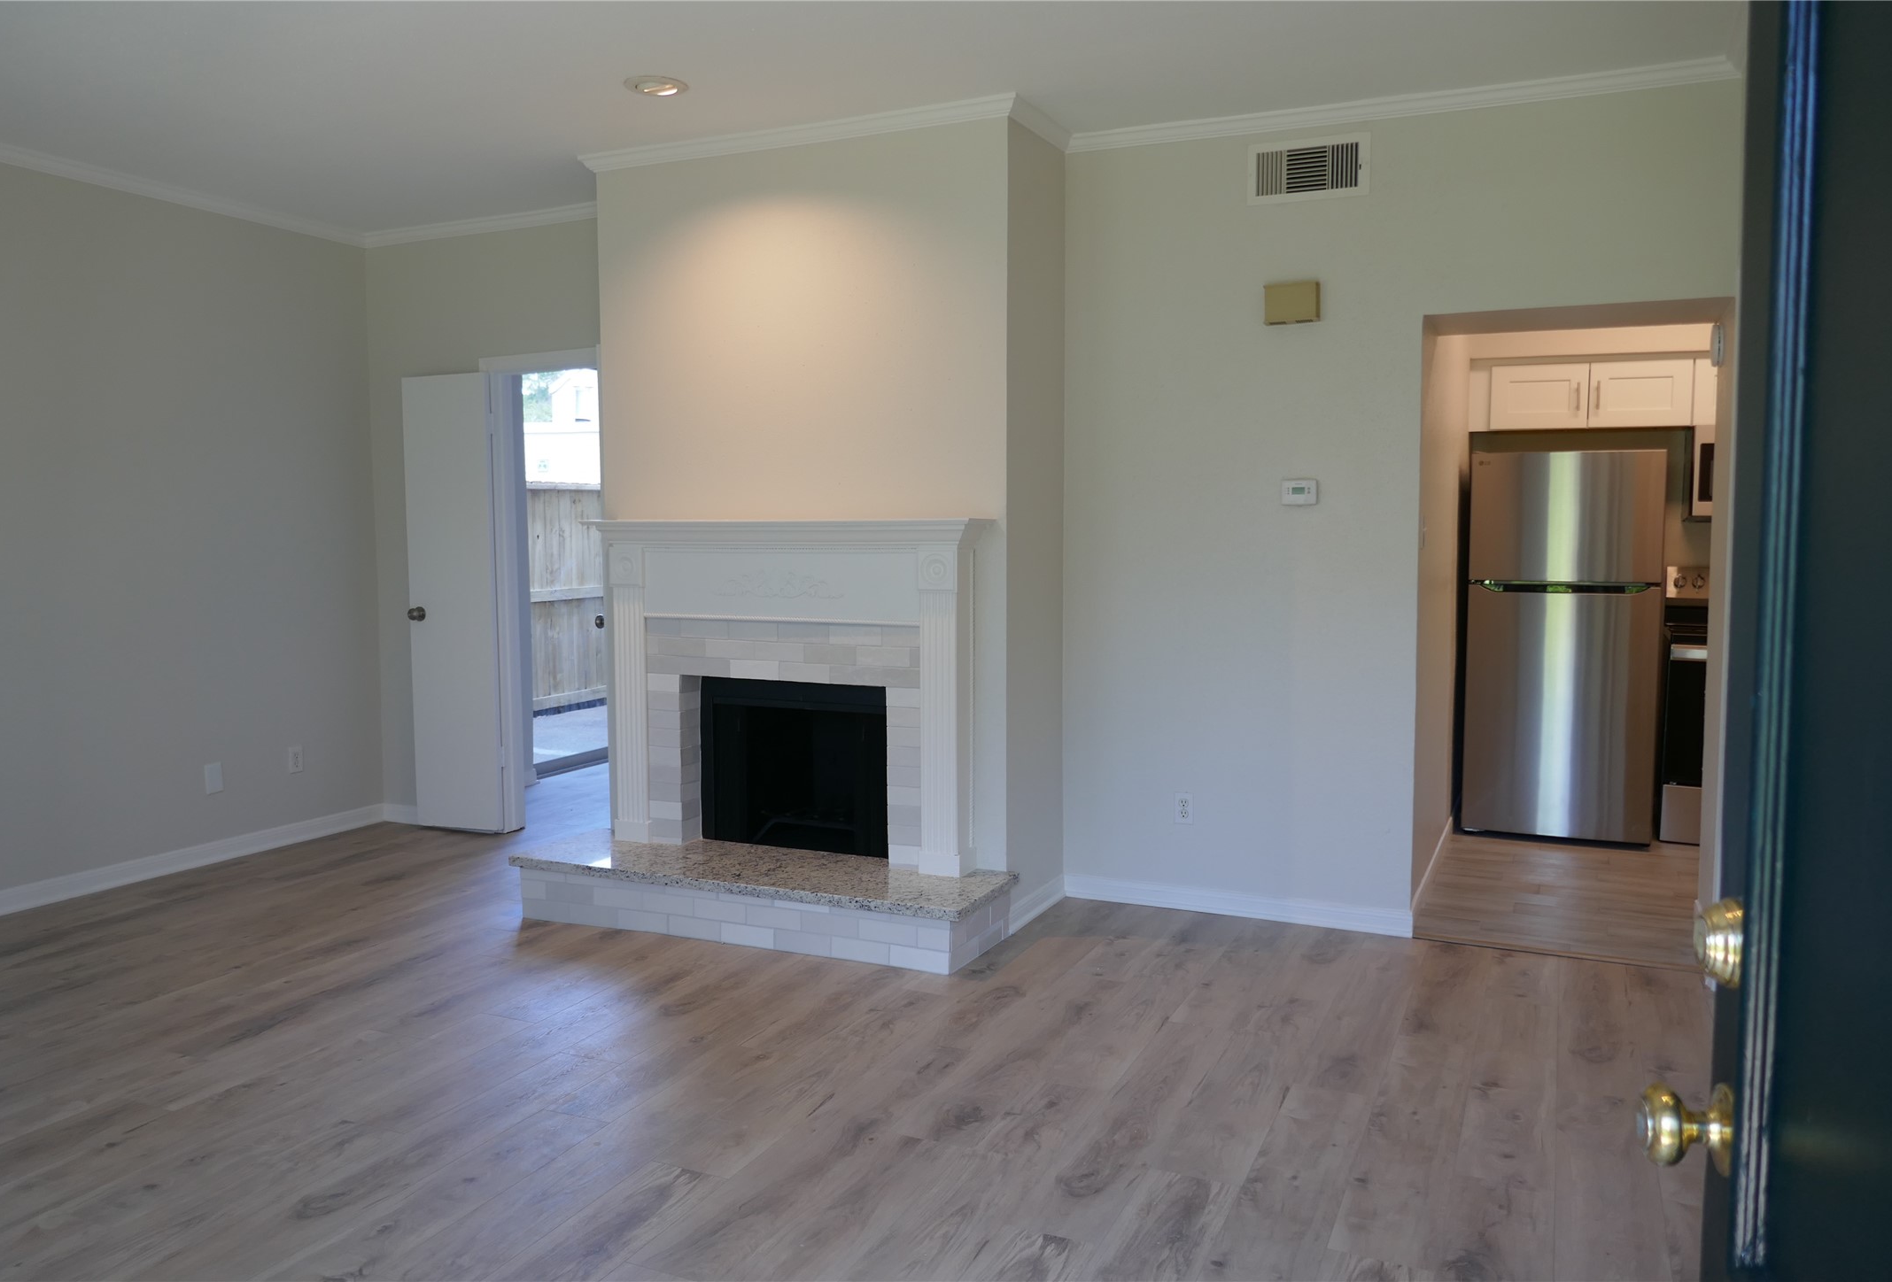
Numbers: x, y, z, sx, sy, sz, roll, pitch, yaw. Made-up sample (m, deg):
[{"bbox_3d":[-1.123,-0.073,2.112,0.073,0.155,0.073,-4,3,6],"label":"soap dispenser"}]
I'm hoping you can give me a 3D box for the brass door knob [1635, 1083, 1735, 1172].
[{"bbox_3d":[0.532,0.350,0.966,0.060,0.065,0.065,2,5,22],"label":"brass door knob"}]

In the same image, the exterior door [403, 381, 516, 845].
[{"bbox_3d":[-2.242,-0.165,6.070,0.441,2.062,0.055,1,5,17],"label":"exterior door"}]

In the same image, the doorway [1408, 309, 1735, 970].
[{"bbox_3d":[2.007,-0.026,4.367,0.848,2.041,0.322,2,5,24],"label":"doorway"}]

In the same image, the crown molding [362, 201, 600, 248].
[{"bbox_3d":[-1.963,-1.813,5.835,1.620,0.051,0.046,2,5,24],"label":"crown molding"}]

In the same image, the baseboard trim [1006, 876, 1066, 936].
[{"bbox_3d":[0.329,0.931,4.707,0.015,0.091,0.564,2,5,24],"label":"baseboard trim"}]

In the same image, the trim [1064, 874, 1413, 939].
[{"bbox_3d":[0.994,0.928,4.710,1.227,0.091,0.015,2,5,24],"label":"trim"}]

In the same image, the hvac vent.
[{"bbox_3d":[1.198,-1.561,4.424,0.395,0.193,0.021,2,5,24],"label":"hvac vent"}]

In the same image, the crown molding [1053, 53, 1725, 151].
[{"bbox_3d":[1.371,-1.718,4.315,2.086,0.052,0.046,2,5,24],"label":"crown molding"}]

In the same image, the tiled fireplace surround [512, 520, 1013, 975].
[{"bbox_3d":[-0.649,0.296,4.517,1.715,1.394,0.485,2,5,24],"label":"tiled fireplace surround"}]

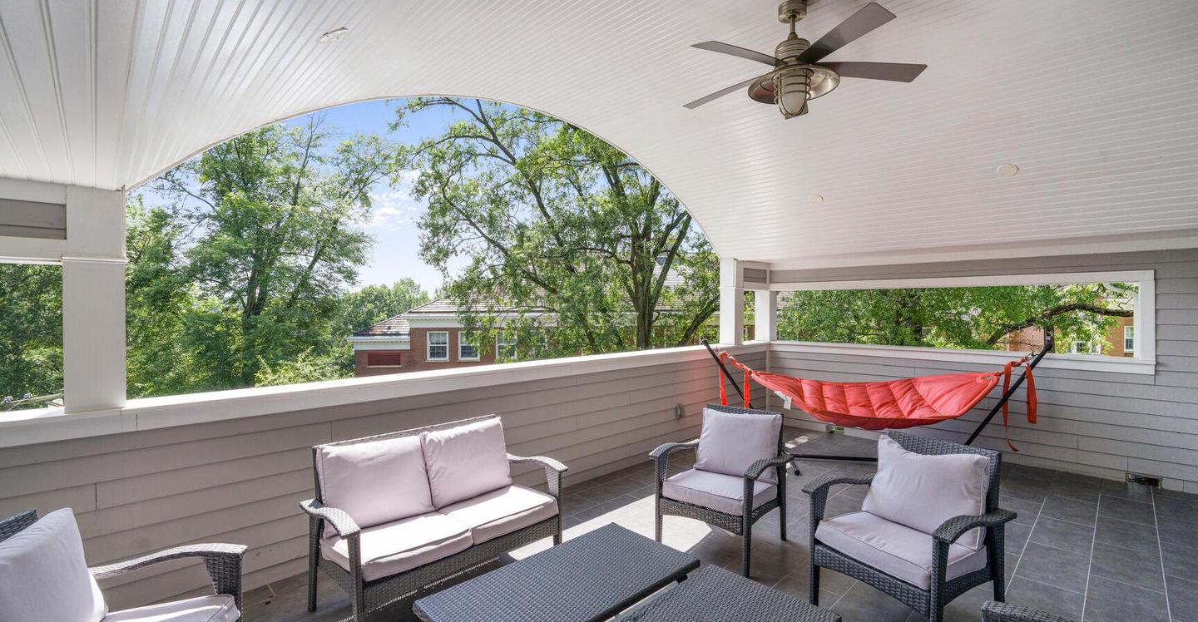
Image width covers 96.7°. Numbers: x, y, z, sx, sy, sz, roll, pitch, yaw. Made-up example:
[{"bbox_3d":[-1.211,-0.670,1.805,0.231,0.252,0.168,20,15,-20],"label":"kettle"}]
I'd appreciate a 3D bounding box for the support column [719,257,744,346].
[{"bbox_3d":[1.647,-0.102,6.594,0.204,1.055,0.204,0,1,45],"label":"support column"}]

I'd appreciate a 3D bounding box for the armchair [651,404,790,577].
[{"bbox_3d":[0.816,1.104,3.488,0.735,0.845,0.670,0,0,41],"label":"armchair"}]

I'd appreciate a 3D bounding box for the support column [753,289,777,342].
[{"bbox_3d":[2.264,0.073,7.209,0.204,0.696,0.204,0,1,45],"label":"support column"}]

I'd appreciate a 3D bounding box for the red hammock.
[{"bbox_3d":[2.603,0.843,5.157,2.870,0.880,0.850,0,0,12],"label":"red hammock"}]

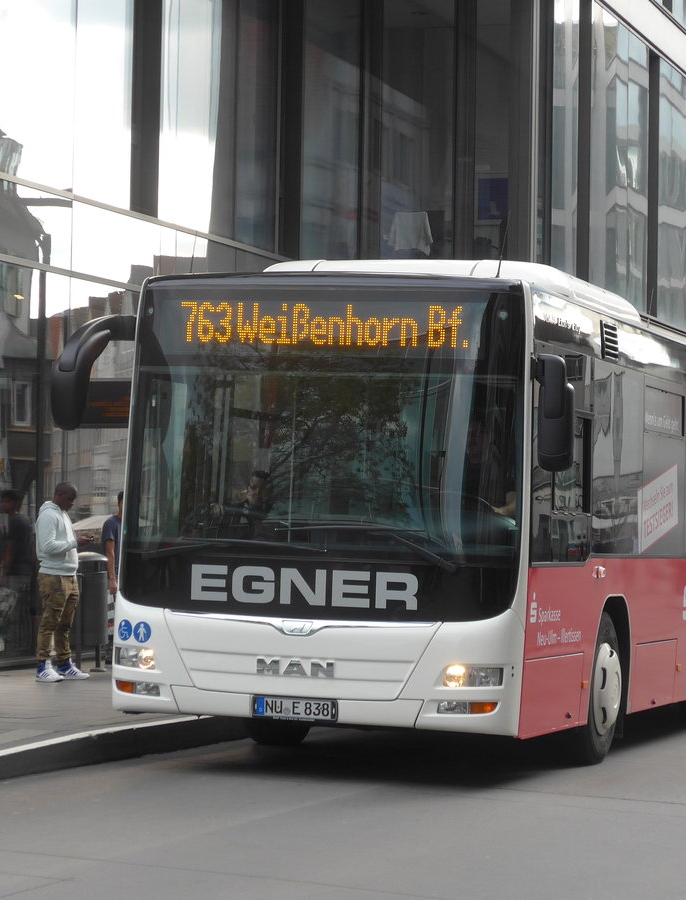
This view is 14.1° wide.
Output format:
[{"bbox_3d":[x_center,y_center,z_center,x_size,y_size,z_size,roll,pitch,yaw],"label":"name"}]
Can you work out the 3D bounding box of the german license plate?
[{"bbox_3d":[-0.278,1.507,16.137,0.525,0.117,0.020,2,-2,18],"label":"german license plate"}]

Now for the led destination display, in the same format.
[{"bbox_3d":[-0.117,-0.746,16.618,1.820,0.265,0.080,2,-2,18],"label":"led destination display"}]

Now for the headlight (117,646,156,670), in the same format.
[{"bbox_3d":[-1.237,1.246,16.568,0.320,0.125,0.170,2,-2,26],"label":"headlight"}]

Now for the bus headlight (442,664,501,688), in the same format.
[{"bbox_3d":[0.749,1.300,15.912,0.320,0.125,0.170,2,-2,10],"label":"bus headlight"}]

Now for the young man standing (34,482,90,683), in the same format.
[{"bbox_3d":[-2.475,1.161,24.300,0.420,1.735,0.450,0,-2,21],"label":"young man standing"}]

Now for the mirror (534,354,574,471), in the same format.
[{"bbox_3d":[1.217,-0.217,16.030,0.205,0.665,0.170,2,-2,10],"label":"mirror"}]

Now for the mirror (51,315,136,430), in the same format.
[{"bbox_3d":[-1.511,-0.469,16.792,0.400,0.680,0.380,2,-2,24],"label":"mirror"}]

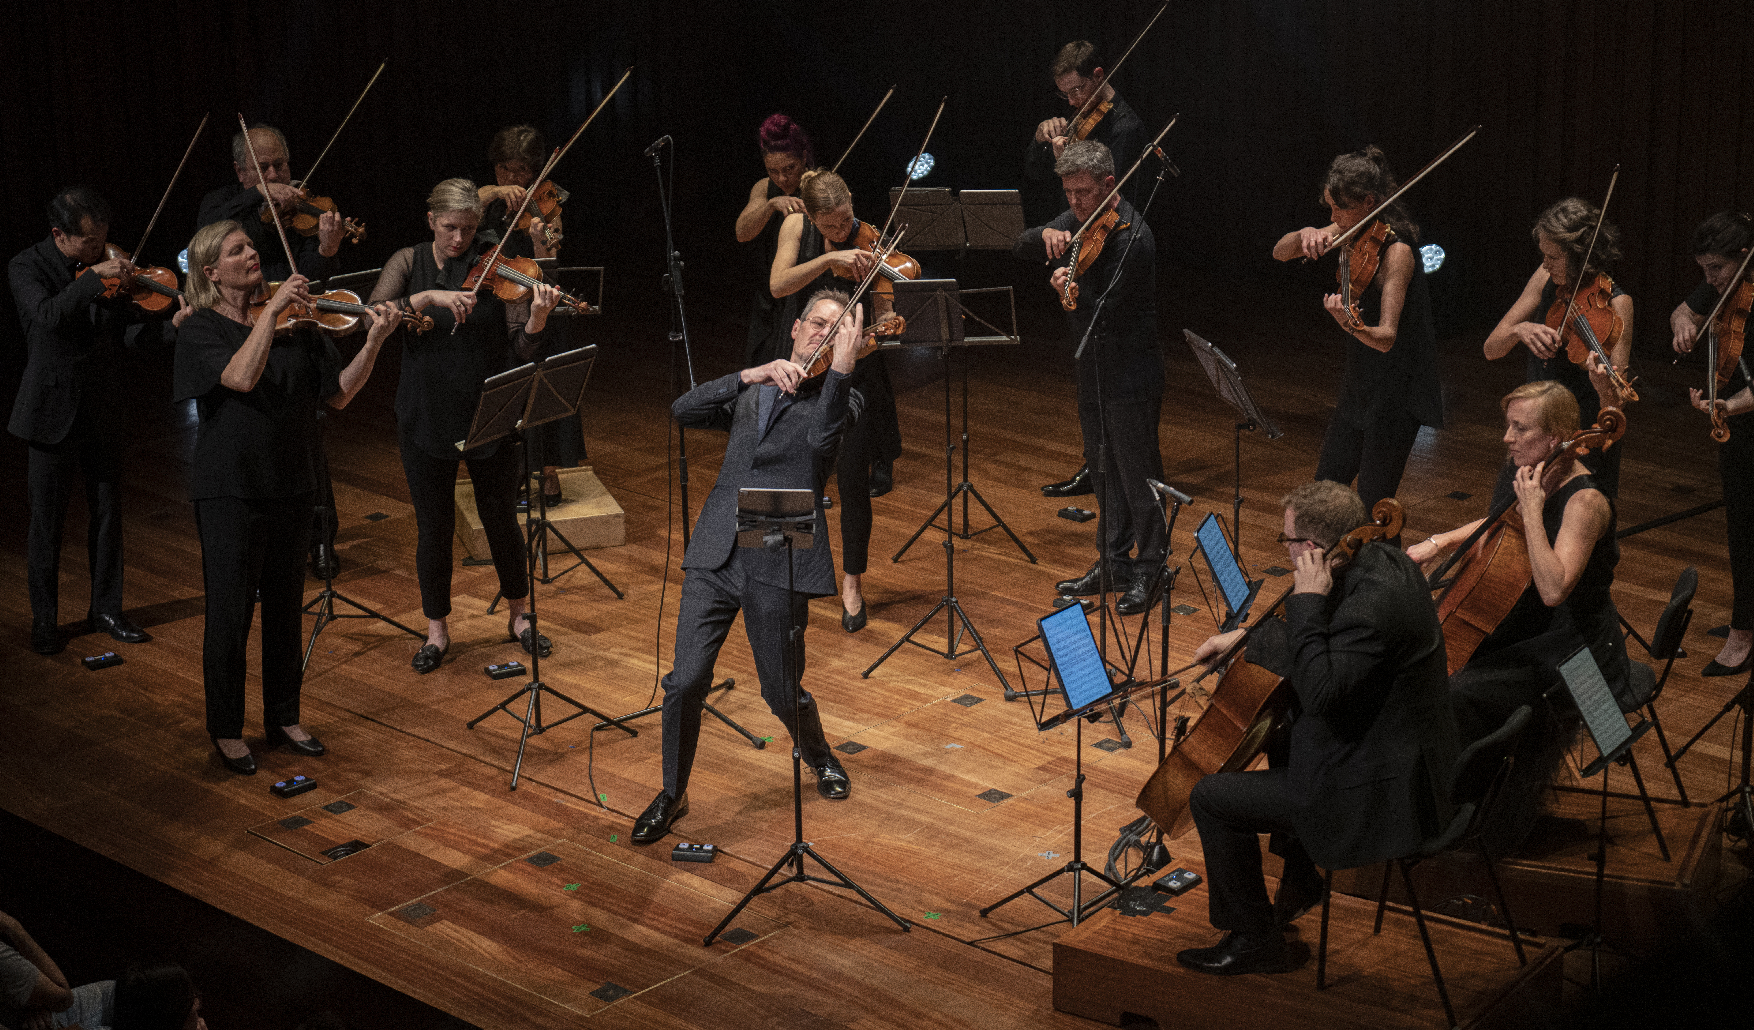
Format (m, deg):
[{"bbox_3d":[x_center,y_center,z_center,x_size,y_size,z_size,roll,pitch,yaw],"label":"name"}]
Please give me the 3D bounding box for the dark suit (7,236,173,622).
[{"bbox_3d":[-2.896,-0.285,12.535,0.580,1.470,0.500,-15,22,-36],"label":"dark suit"}]

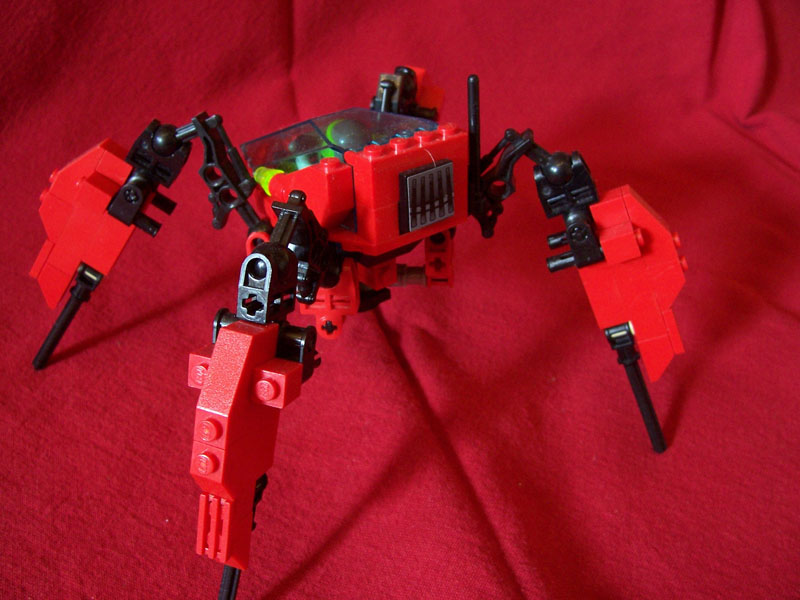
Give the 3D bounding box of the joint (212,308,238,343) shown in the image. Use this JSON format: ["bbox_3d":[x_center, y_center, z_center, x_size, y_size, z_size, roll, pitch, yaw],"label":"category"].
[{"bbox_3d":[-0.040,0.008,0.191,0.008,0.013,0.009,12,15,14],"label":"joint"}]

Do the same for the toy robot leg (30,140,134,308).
[{"bbox_3d":[-0.105,-0.024,0.260,0.030,0.064,0.024,34,26,-11],"label":"toy robot leg"}]

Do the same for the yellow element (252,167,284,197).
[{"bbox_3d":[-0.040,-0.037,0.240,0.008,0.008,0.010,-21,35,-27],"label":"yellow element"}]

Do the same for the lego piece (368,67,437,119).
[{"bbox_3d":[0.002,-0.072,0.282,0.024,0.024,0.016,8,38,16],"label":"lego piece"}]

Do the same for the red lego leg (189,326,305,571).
[{"bbox_3d":[-0.039,0.037,0.186,0.024,0.064,0.030,12,15,14],"label":"red lego leg"}]

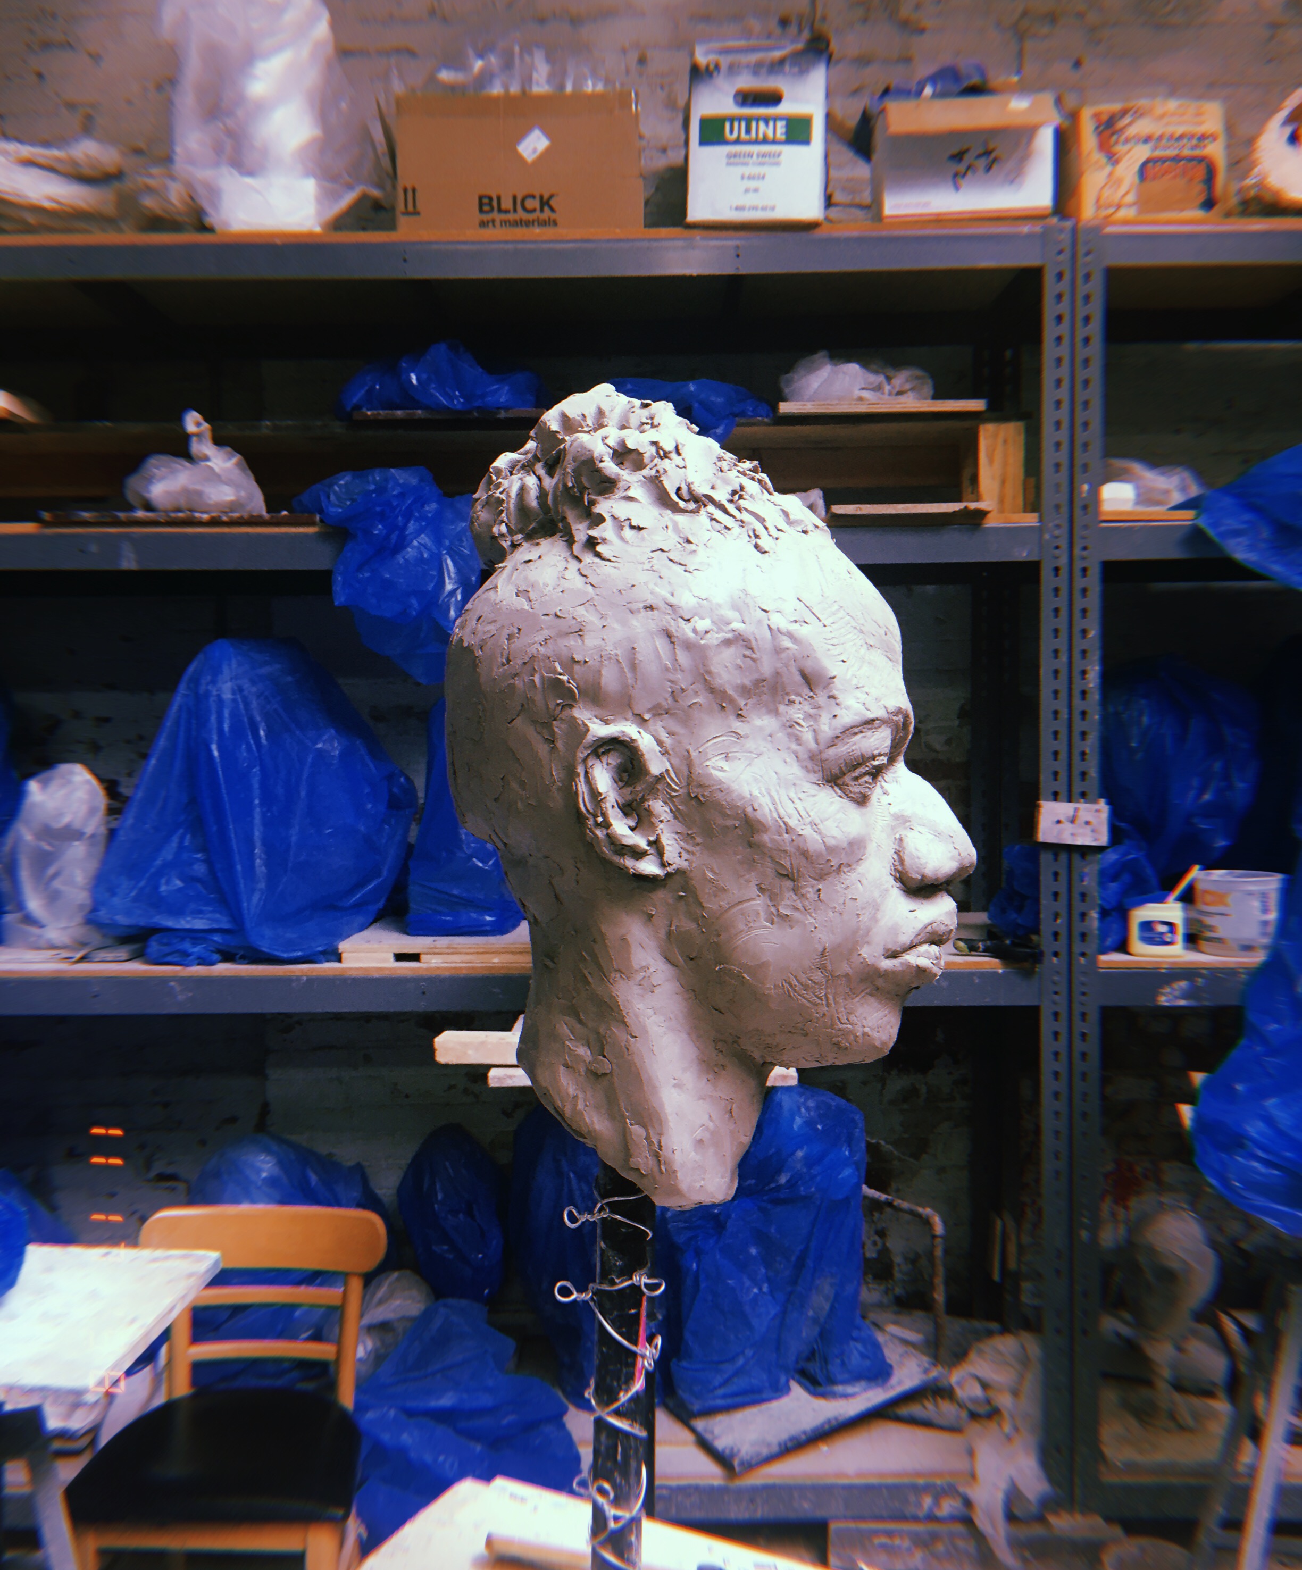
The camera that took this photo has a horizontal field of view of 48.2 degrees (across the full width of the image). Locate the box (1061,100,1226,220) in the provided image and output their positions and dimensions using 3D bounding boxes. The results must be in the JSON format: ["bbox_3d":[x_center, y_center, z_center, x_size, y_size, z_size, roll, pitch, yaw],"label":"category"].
[{"bbox_3d":[0.930,-1.147,2.773,0.260,0.222,0.200,0,5,5],"label":"box"}]

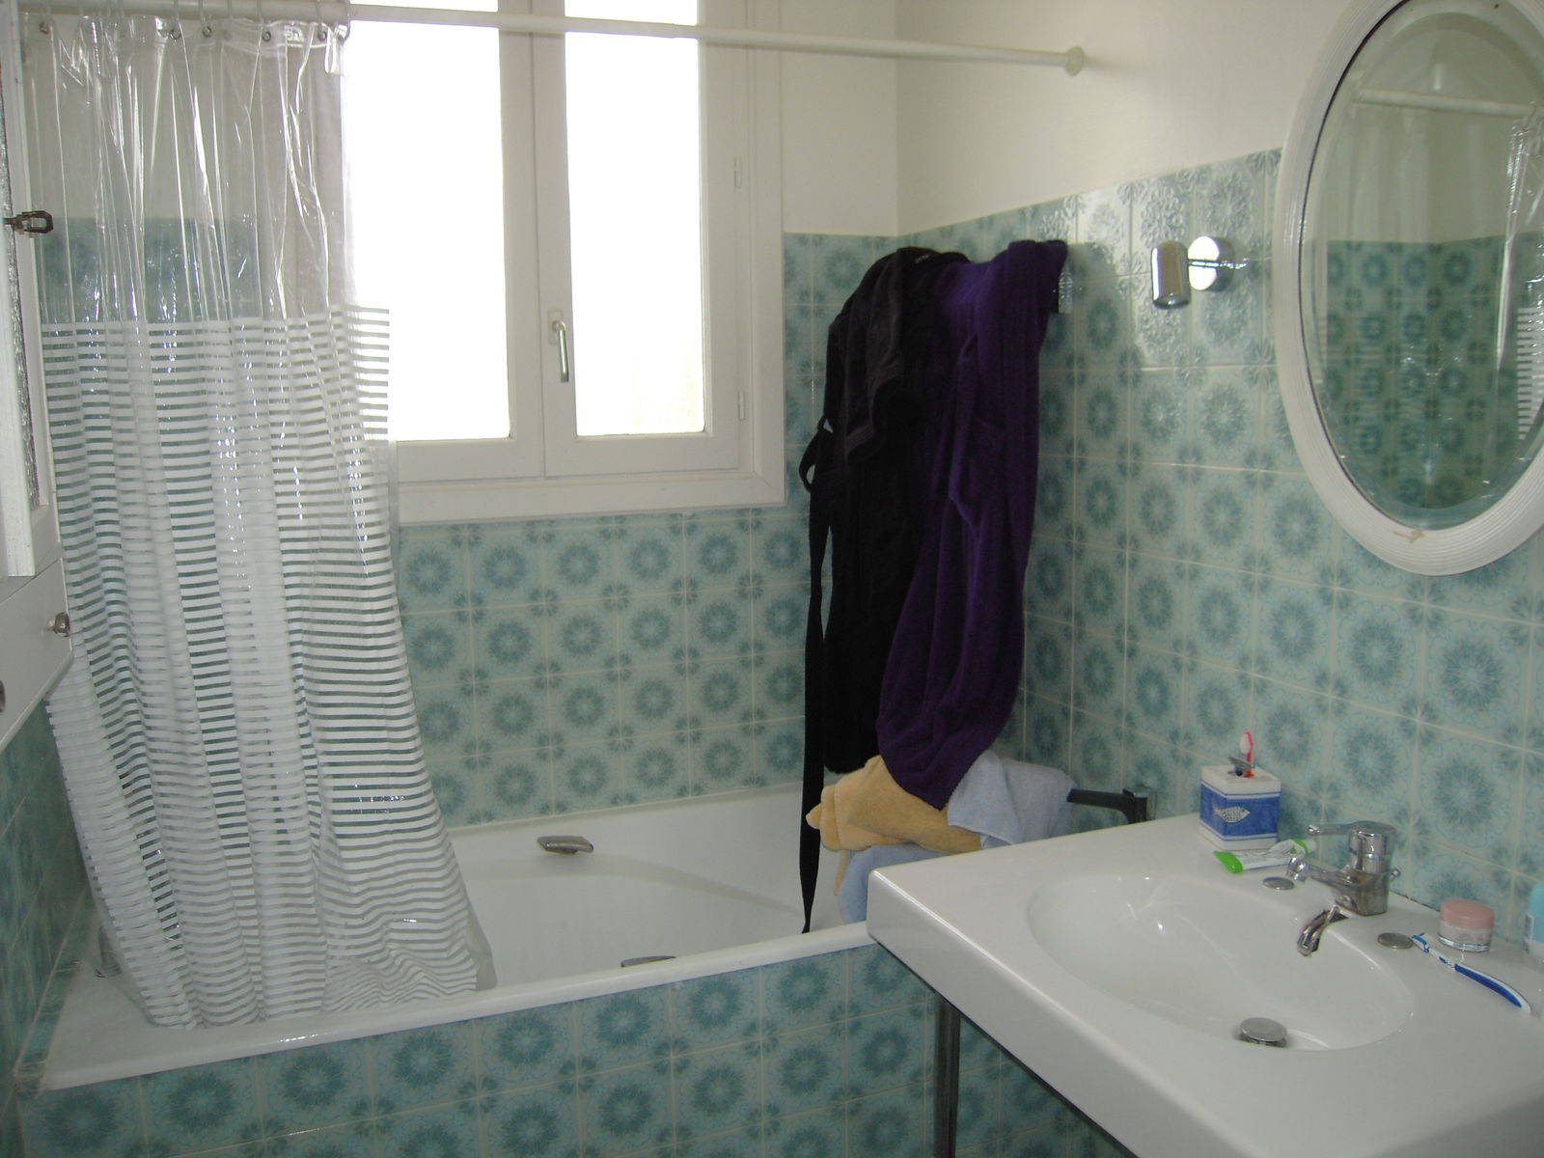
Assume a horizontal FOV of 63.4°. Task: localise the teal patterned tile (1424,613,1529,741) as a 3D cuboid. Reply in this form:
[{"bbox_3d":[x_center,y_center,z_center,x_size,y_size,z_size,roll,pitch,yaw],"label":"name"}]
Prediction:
[{"bbox_3d":[0.837,0.114,1.481,0.010,0.148,0.148,-4,9,-21],"label":"teal patterned tile"}]

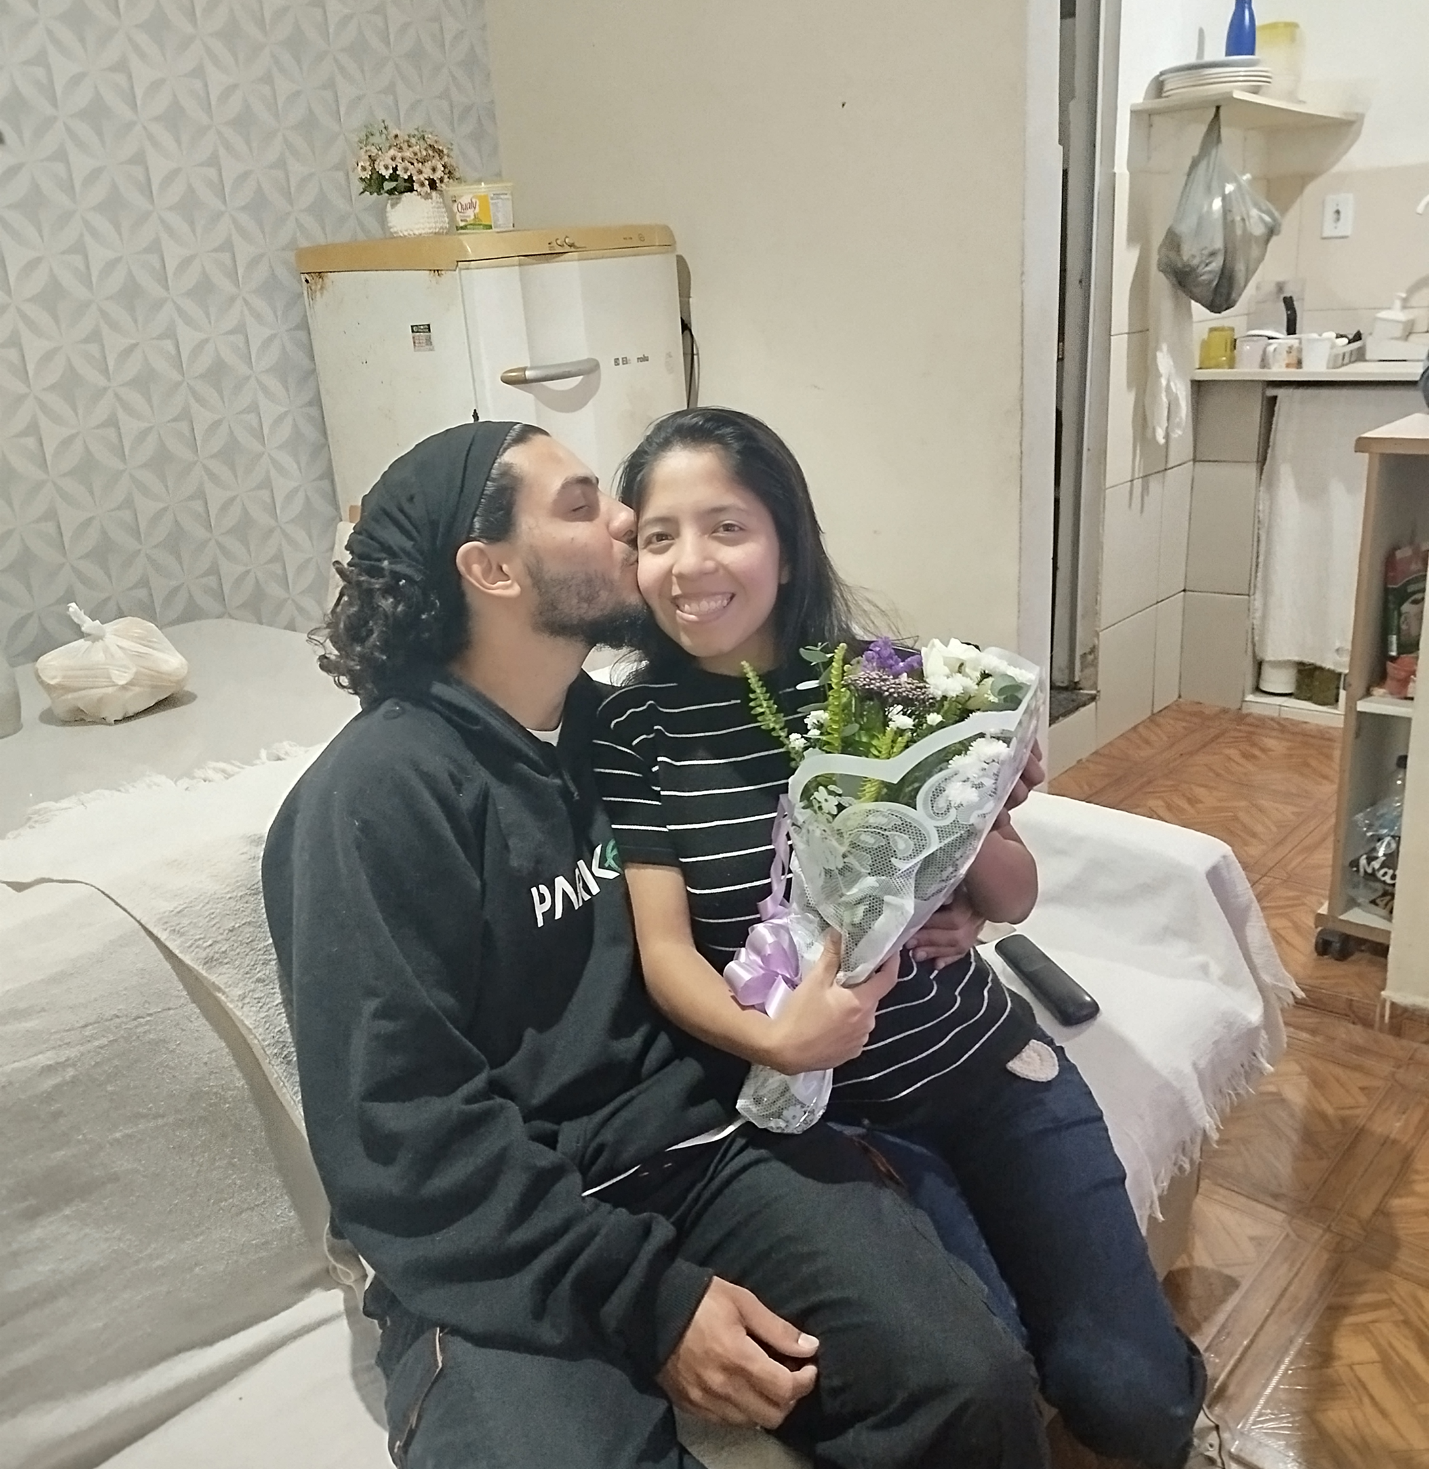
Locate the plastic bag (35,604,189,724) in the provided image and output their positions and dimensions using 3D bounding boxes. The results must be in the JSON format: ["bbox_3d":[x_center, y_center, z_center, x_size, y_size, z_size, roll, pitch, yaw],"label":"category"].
[{"bbox_3d":[-0.832,-0.108,1.815,0.200,0.135,0.165,-12,20,-24],"label":"plastic bag"}]

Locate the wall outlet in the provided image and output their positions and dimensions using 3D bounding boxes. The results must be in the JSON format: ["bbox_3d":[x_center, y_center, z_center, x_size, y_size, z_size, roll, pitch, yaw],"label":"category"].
[{"bbox_3d":[1.793,-1.491,3.802,0.077,0.118,0.014,11,23,39],"label":"wall outlet"}]

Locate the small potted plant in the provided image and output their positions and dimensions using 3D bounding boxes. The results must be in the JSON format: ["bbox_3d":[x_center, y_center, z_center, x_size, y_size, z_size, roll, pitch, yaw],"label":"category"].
[{"bbox_3d":[-0.717,-1.296,3.080,0.240,0.262,0.230,-7,18,-10],"label":"small potted plant"}]

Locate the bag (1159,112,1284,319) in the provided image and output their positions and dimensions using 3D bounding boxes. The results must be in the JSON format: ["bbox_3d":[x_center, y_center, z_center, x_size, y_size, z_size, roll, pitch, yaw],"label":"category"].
[{"bbox_3d":[1.224,-1.267,3.200,0.280,0.475,0.220,3,19,20],"label":"bag"}]

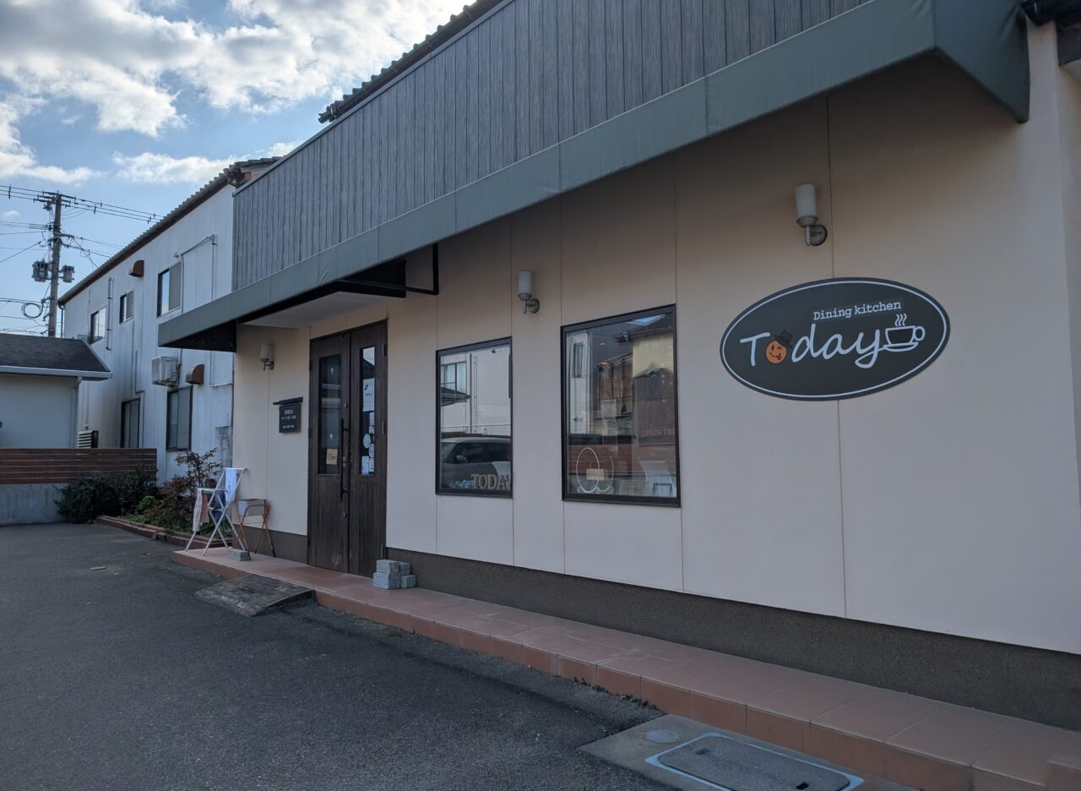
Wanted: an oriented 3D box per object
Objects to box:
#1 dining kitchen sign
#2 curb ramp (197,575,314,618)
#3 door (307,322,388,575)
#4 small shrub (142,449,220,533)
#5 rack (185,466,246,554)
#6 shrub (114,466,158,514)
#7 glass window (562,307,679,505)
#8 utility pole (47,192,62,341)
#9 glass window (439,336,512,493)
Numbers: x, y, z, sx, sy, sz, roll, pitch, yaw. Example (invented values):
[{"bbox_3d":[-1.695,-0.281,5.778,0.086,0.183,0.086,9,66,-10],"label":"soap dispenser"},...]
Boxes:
[{"bbox_3d":[1.448,-0.272,3.857,0.030,0.609,1.219,4,-6,-43],"label":"dining kitchen sign"},{"bbox_3d":[-2.564,1.747,6.677,0.530,0.140,1.330,4,-6,-43],"label":"curb ramp"},{"bbox_3d":[-1.948,0.535,7.466,0.080,2.400,1.560,4,-6,-43],"label":"door"},{"bbox_3d":[-5.602,1.502,11.723,1.050,1.280,1.050,4,-6,-43],"label":"small shrub"},{"bbox_3d":[-3.921,1.377,9.065,0.550,1.000,0.600,4,-6,-43],"label":"rack"},{"bbox_3d":[-7.877,1.848,14.600,0.800,0.920,0.800,4,-6,-43],"label":"shrub"},{"bbox_3d":[0.490,0.087,4.887,0.080,1.227,0.996,4,-6,-43],"label":"glass window"},{"bbox_3d":[-20.364,-2.376,31.303,0.350,12.570,0.350,4,-6,-43],"label":"utility pole"},{"bbox_3d":[-0.545,0.194,5.988,0.080,1.218,0.982,4,-6,-43],"label":"glass window"}]

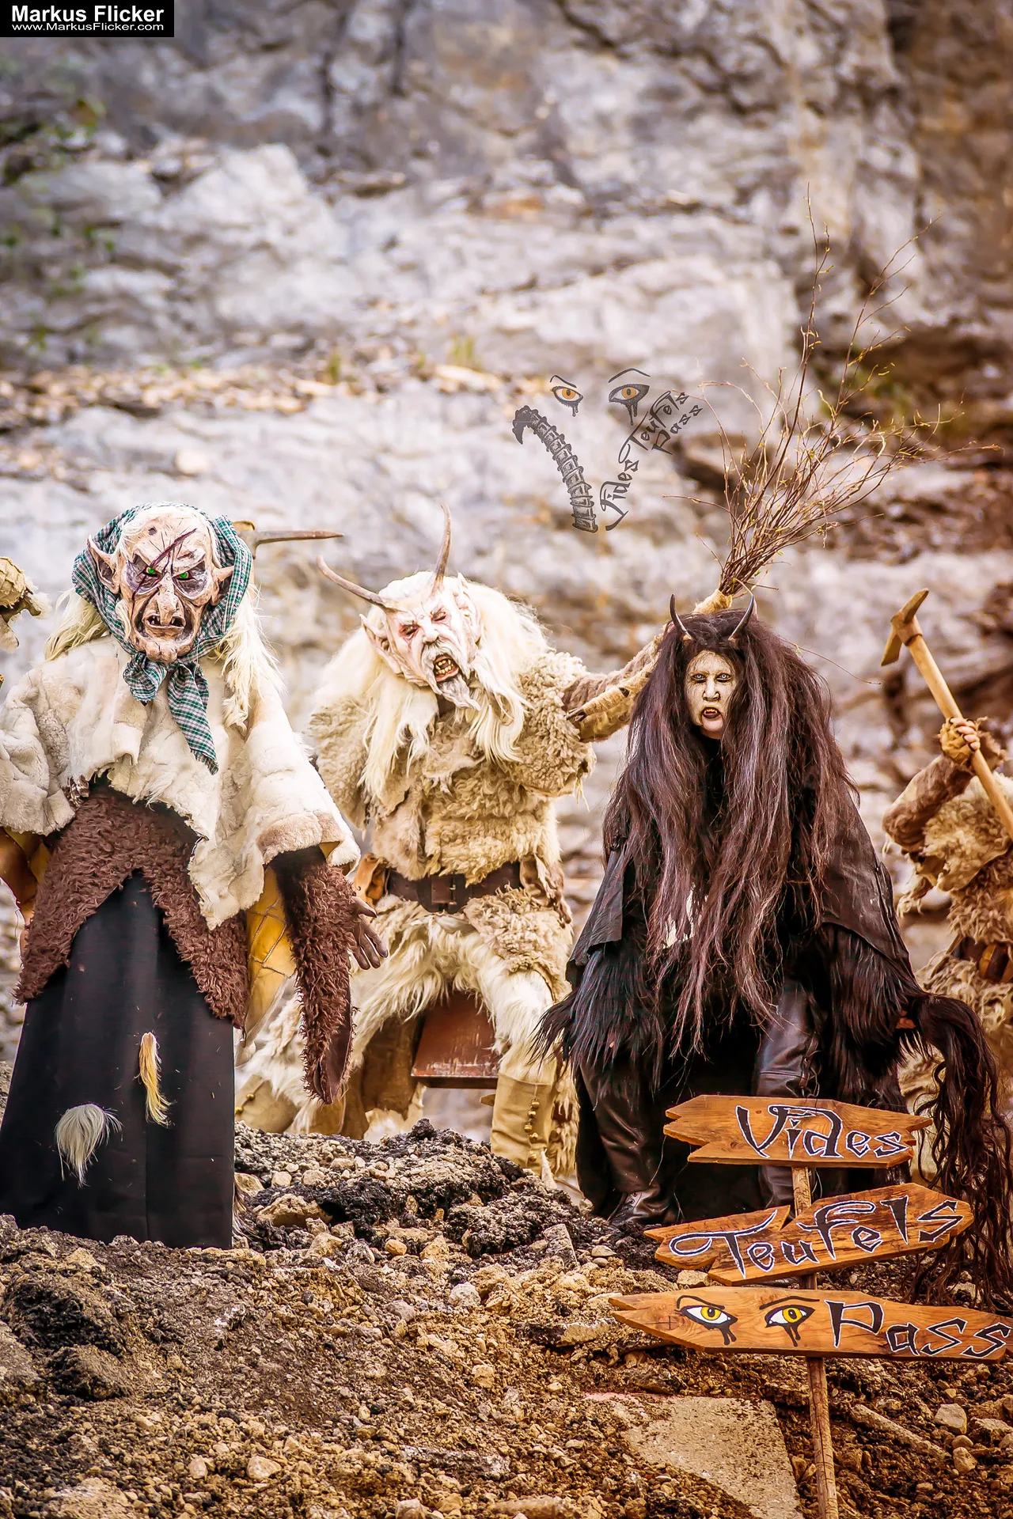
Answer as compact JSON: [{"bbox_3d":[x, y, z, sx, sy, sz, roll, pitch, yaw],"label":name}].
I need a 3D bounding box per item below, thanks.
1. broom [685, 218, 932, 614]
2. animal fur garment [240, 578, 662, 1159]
[{"bbox_3d":[0.810,-0.850,21.400,0.650,1.130,0.550,24,0,0],"label":"broom"},{"bbox_3d":[-0.130,0.275,20.600,1.070,1.450,0.620,0,0,3],"label":"animal fur garment"}]

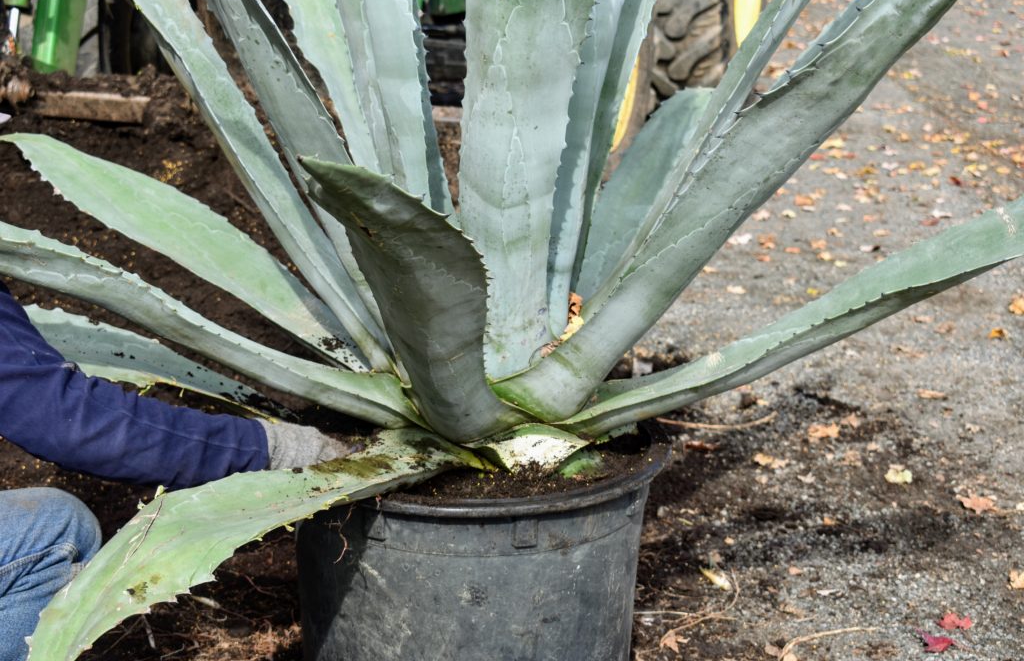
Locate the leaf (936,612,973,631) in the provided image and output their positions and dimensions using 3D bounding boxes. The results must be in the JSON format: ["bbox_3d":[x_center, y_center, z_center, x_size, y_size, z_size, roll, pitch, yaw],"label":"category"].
[{"bbox_3d":[0.809,0.532,3.588,0.066,0.015,0.056,4,15,13],"label":"leaf"}]

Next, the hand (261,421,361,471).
[{"bbox_3d":[-0.310,0.183,3.050,0.165,0.075,0.100,12,14,-7],"label":"hand"}]

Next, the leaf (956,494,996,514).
[{"bbox_3d":[0.991,0.369,4.187,0.085,0.020,0.070,4,15,14],"label":"leaf"}]

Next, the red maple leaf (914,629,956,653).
[{"bbox_3d":[0.754,0.554,3.496,0.075,0.020,0.060,3,15,13],"label":"red maple leaf"}]

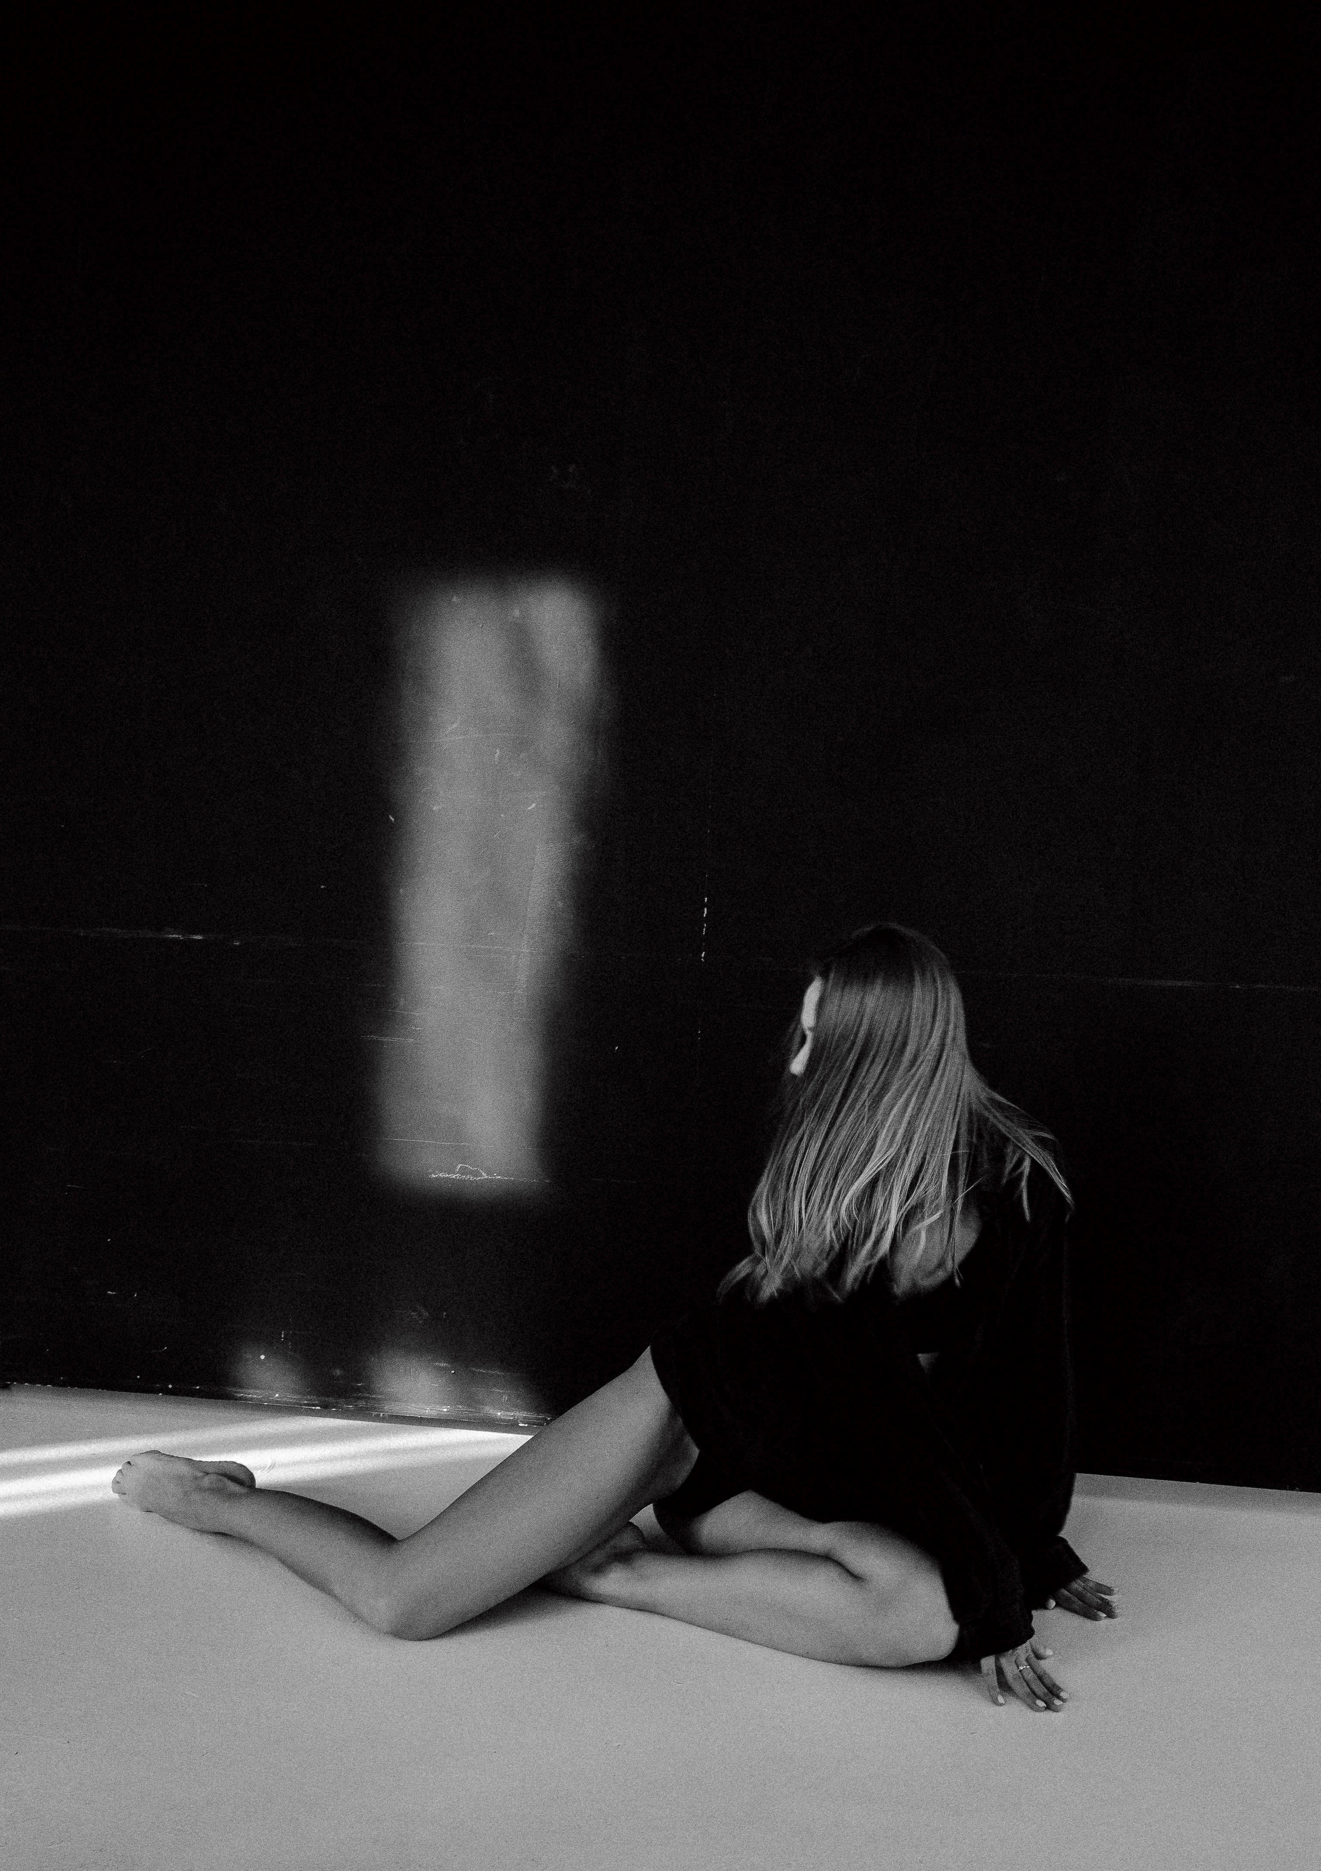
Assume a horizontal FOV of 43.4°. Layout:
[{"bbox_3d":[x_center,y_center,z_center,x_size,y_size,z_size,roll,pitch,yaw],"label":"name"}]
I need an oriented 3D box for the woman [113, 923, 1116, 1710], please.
[{"bbox_3d":[-0.050,0.380,1.970,1.193,0.810,0.697,2,1,-12],"label":"woman"}]

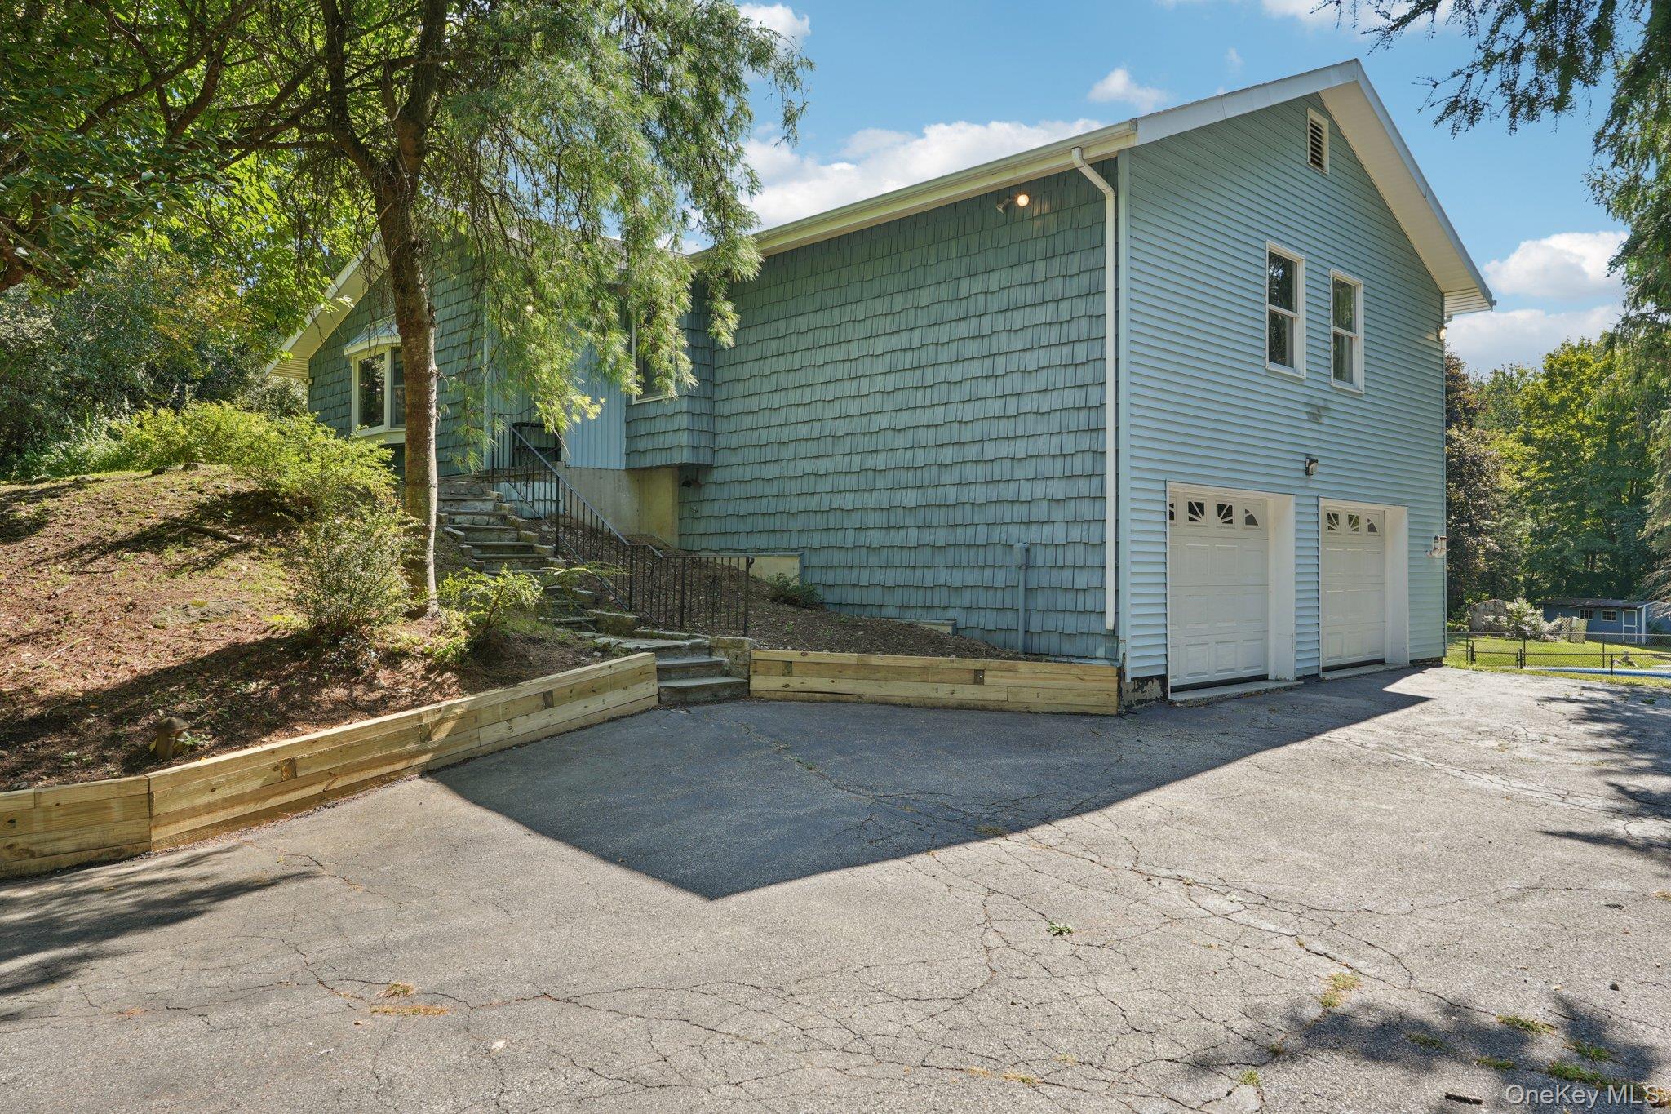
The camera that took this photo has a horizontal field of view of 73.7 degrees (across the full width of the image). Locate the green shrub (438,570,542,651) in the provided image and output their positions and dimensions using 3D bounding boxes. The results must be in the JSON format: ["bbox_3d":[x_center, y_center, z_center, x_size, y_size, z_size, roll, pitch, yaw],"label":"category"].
[{"bbox_3d":[-3.212,0.488,10.400,1.000,0.750,0.900,0,-1,0],"label":"green shrub"}]

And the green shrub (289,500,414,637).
[{"bbox_3d":[-4.391,0.112,10.100,1.130,1.240,1.100,0,-1,0],"label":"green shrub"}]

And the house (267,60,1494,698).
[{"bbox_3d":[0.438,-2.150,16.737,11.900,7.340,13.300,1,-1,-45],"label":"house"}]

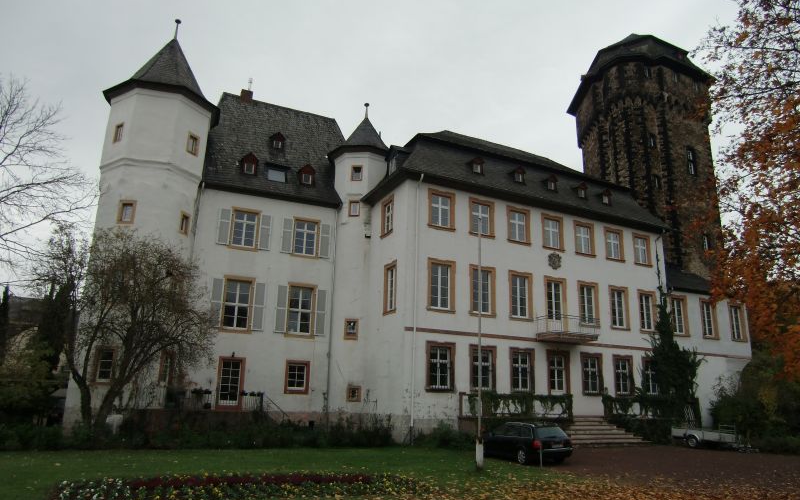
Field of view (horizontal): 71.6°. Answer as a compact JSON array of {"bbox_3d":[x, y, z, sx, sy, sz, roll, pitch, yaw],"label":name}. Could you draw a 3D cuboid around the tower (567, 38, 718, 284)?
[{"bbox_3d":[20.381,-2.529,45.557,11.664,32.800,11.664,-4,-15,24],"label":"tower"}]

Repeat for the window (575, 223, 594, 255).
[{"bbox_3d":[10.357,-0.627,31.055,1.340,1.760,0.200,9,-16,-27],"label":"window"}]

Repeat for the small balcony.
[{"bbox_3d":[8.877,4.301,29.730,2.750,1.220,1.500,9,-15,-25],"label":"small balcony"}]

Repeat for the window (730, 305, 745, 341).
[{"bbox_3d":[24.073,5.169,39.565,1.152,2.422,0.180,9,-16,-27],"label":"window"}]

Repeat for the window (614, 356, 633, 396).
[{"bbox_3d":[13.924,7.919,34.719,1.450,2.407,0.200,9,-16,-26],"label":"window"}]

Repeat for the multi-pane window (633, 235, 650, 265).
[{"bbox_3d":[15.738,-0.031,36.143,1.461,1.784,0.180,9,-16,-27],"label":"multi-pane window"}]

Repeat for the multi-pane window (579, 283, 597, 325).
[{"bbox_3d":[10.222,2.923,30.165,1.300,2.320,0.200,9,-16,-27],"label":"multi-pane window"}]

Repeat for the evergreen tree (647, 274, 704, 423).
[{"bbox_3d":[16.235,5.756,32.672,2.900,8.300,2.500,9,-15,-25],"label":"evergreen tree"}]

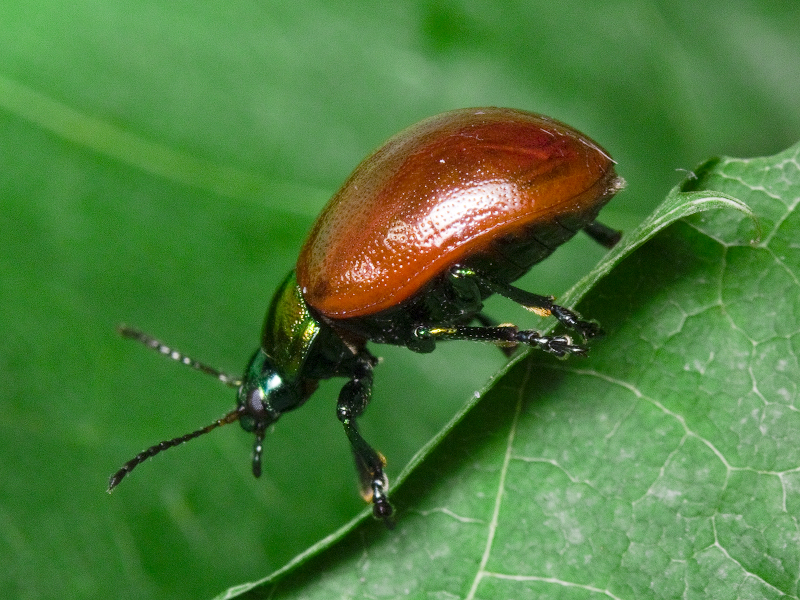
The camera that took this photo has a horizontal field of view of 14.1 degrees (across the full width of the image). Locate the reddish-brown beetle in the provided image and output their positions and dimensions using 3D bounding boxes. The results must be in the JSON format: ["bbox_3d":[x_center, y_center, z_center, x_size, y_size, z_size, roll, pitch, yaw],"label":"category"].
[{"bbox_3d":[0.000,0.001,0.053,0.010,0.005,0.005,-30,10,-3],"label":"reddish-brown beetle"}]

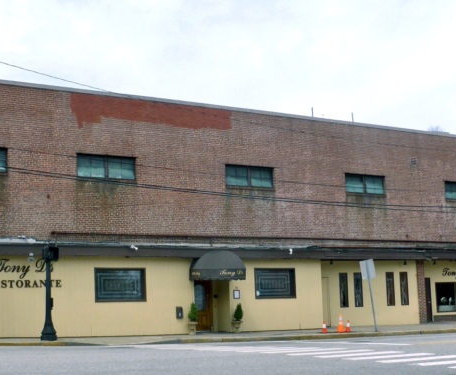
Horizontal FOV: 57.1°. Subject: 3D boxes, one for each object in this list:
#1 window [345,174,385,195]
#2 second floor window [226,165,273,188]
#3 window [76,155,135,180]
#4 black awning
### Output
[{"bbox_3d":[5.990,-0.131,18.250,1.990,0.830,0.150,3,-8,-19],"label":"window"},{"bbox_3d":[0.865,-0.419,16.550,1.990,0.830,0.150,3,-8,-19],"label":"second floor window"},{"bbox_3d":[-4.293,-0.709,14.850,1.990,0.830,0.150,3,-8,-19],"label":"window"},{"bbox_3d":[-0.381,2.925,15.650,2.080,1.080,0.900,3,-8,-19],"label":"black awning"}]

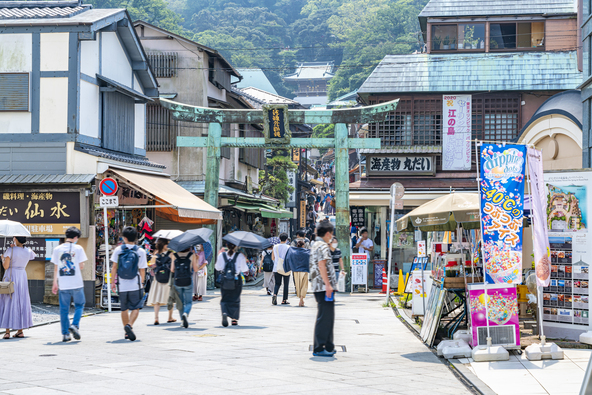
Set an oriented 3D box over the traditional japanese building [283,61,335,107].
[{"bbox_3d":[3.326,-22.869,212.000,12.000,11.000,8.000,0,-2,12],"label":"traditional japanese building"}]

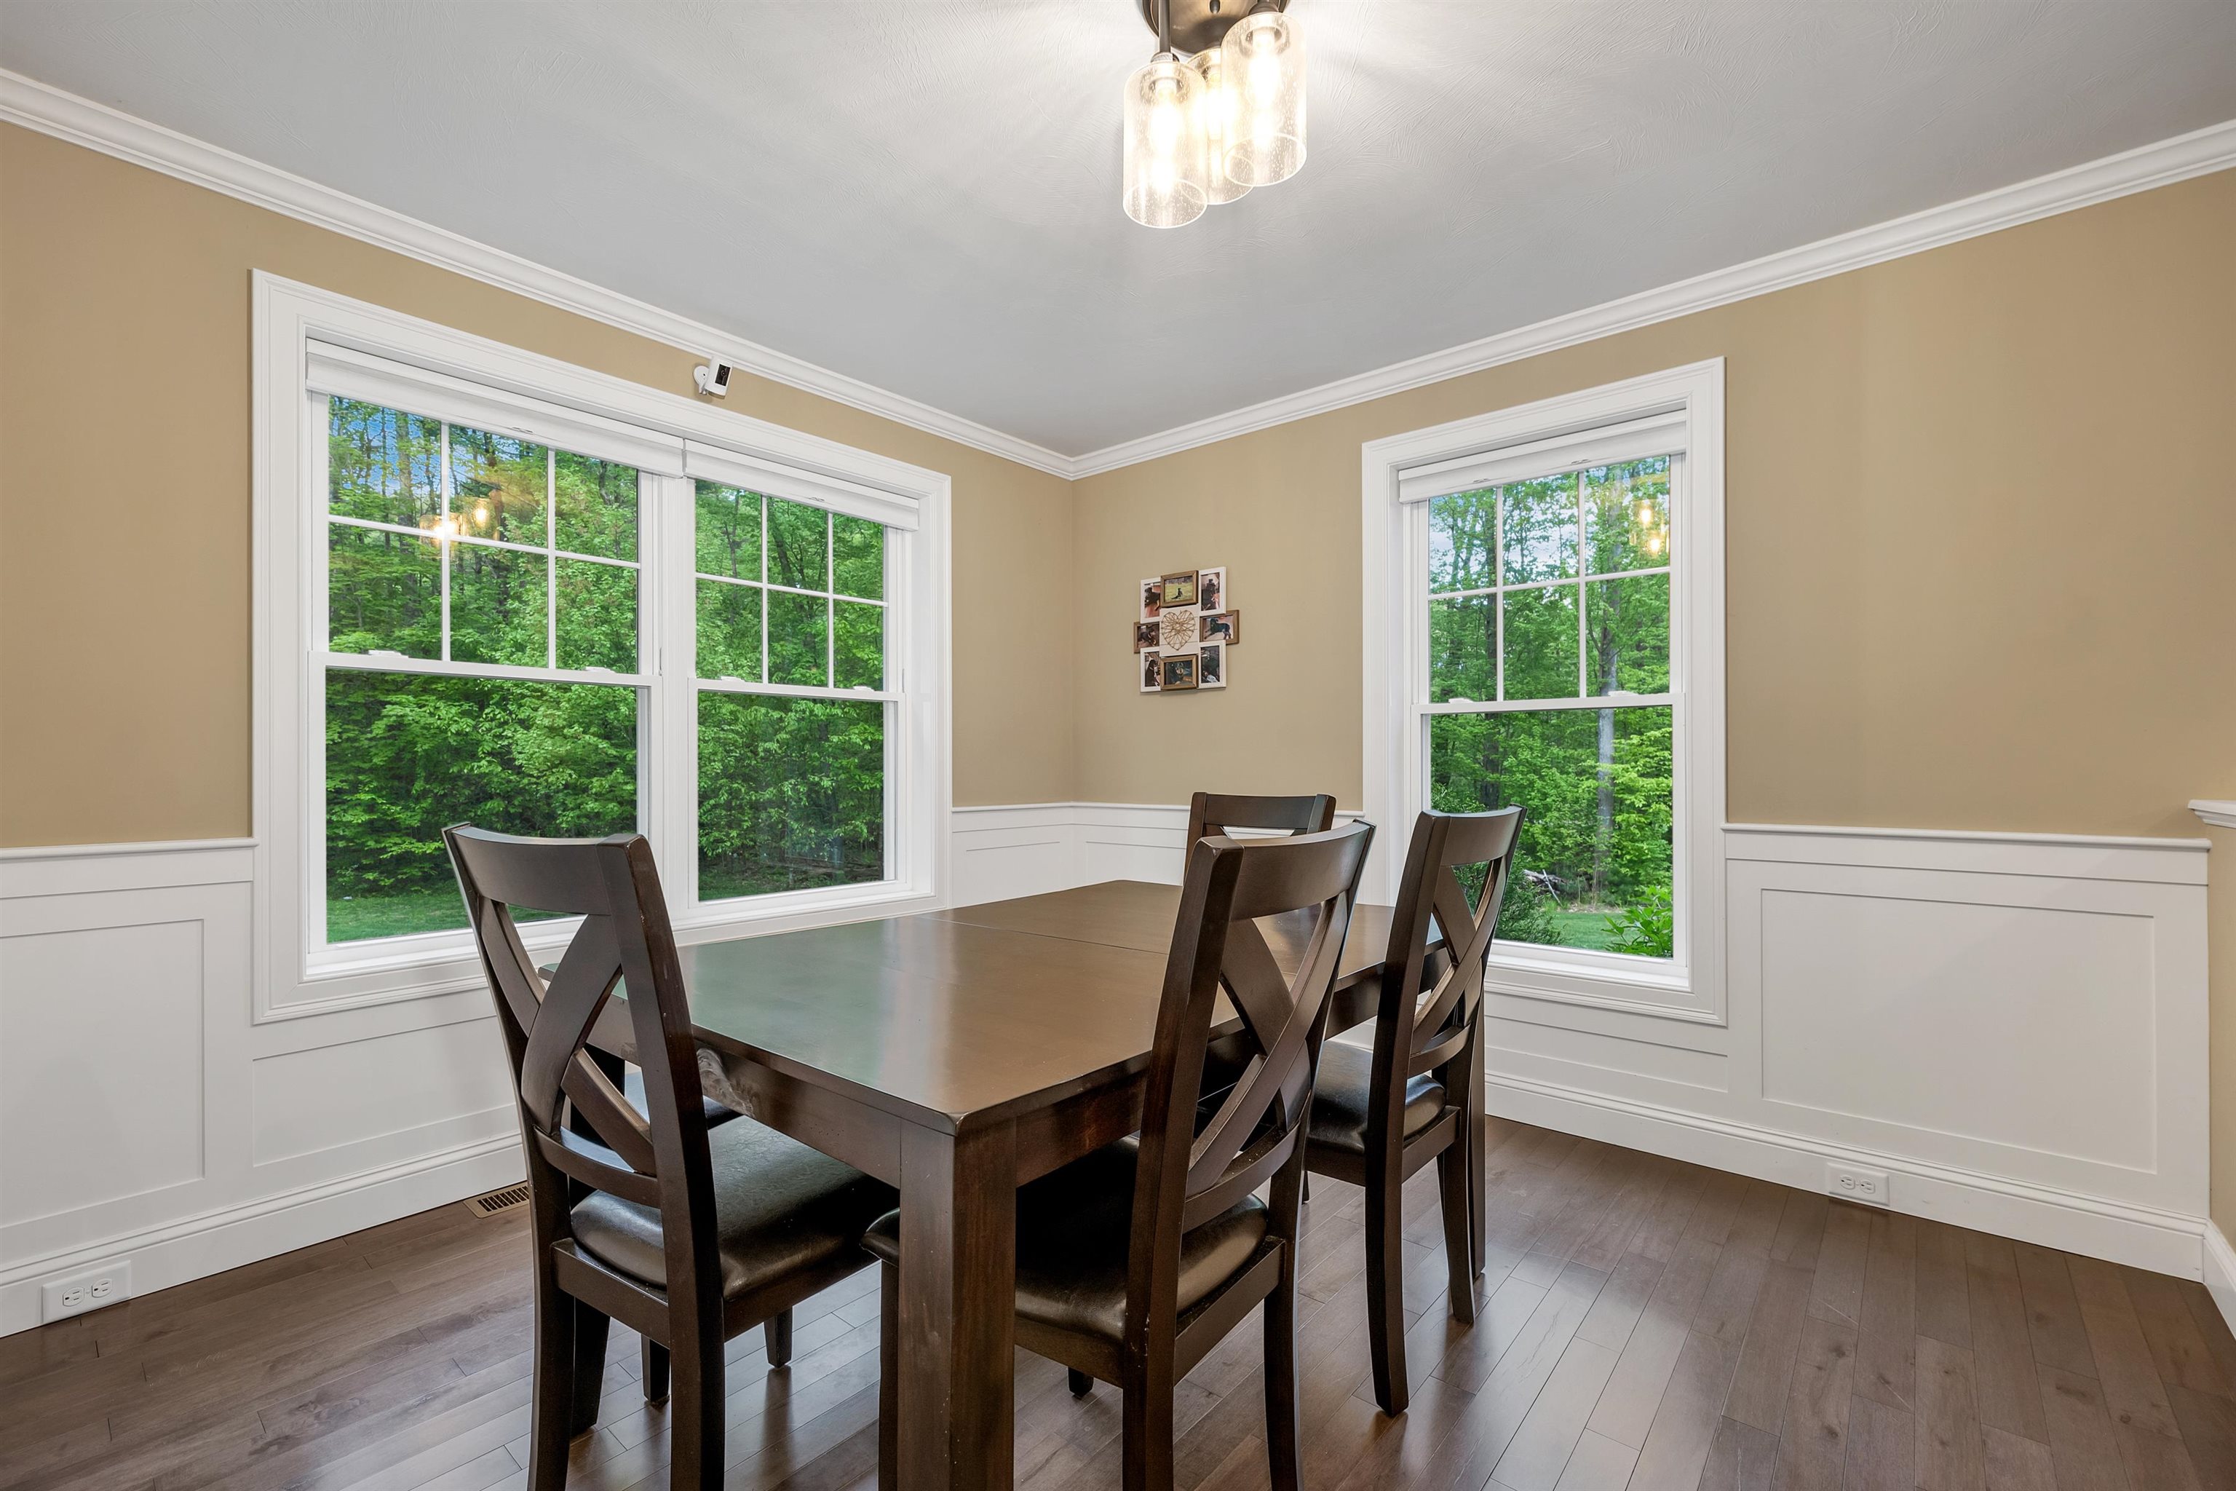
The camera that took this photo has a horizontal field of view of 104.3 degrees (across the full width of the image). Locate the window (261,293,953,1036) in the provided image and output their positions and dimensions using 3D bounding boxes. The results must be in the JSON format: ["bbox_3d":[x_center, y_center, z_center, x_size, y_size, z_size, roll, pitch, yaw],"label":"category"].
[{"bbox_3d":[-1.319,-0.206,2.674,0.120,1.691,1.905,-1,-2,42],"label":"window"}]

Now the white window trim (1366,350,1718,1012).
[{"bbox_3d":[1.288,-0.138,2.727,1.022,1.834,0.120,-1,-2,38],"label":"white window trim"}]

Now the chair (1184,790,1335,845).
[{"bbox_3d":[0.190,0.640,2.145,0.455,1.010,0.560,-1,-2,40],"label":"chair"}]

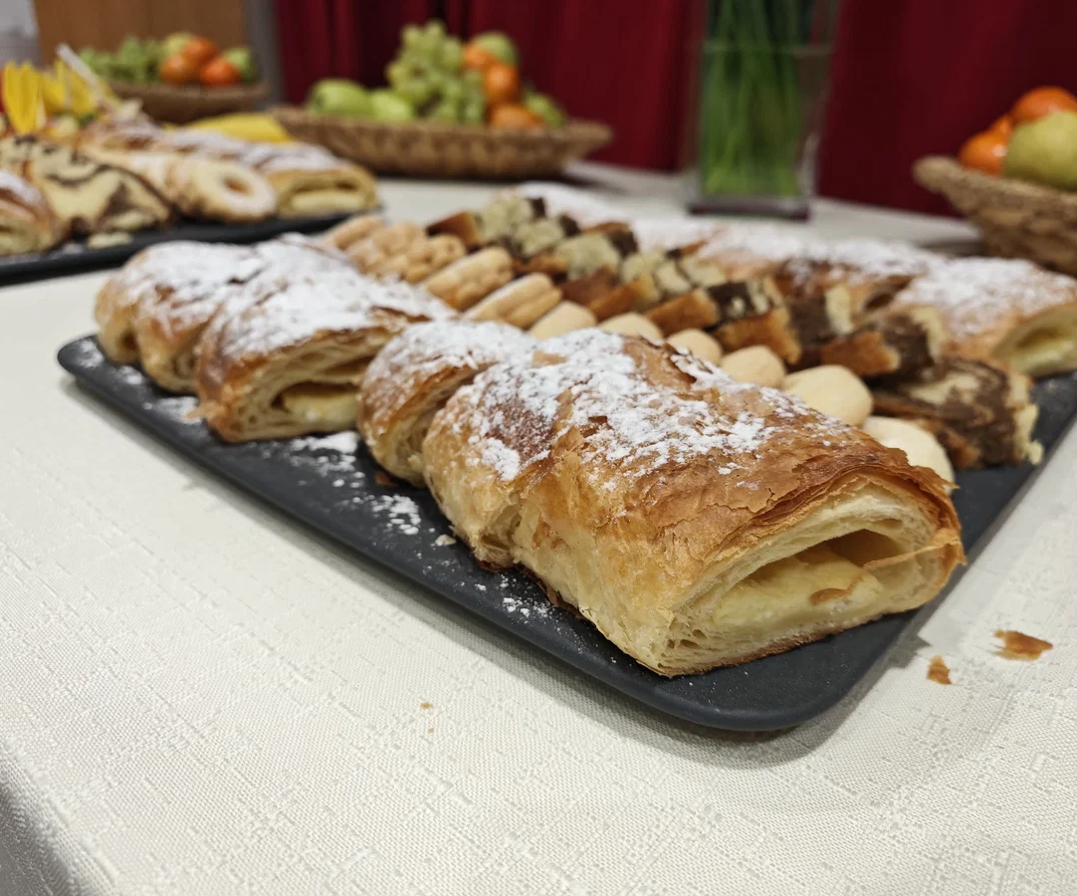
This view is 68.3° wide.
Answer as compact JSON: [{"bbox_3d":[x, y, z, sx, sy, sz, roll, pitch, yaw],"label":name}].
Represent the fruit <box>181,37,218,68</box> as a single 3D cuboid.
[{"bbox_3d":[-0.647,-0.752,1.520,0.066,0.063,0.066,1,27,0],"label":"fruit"}]

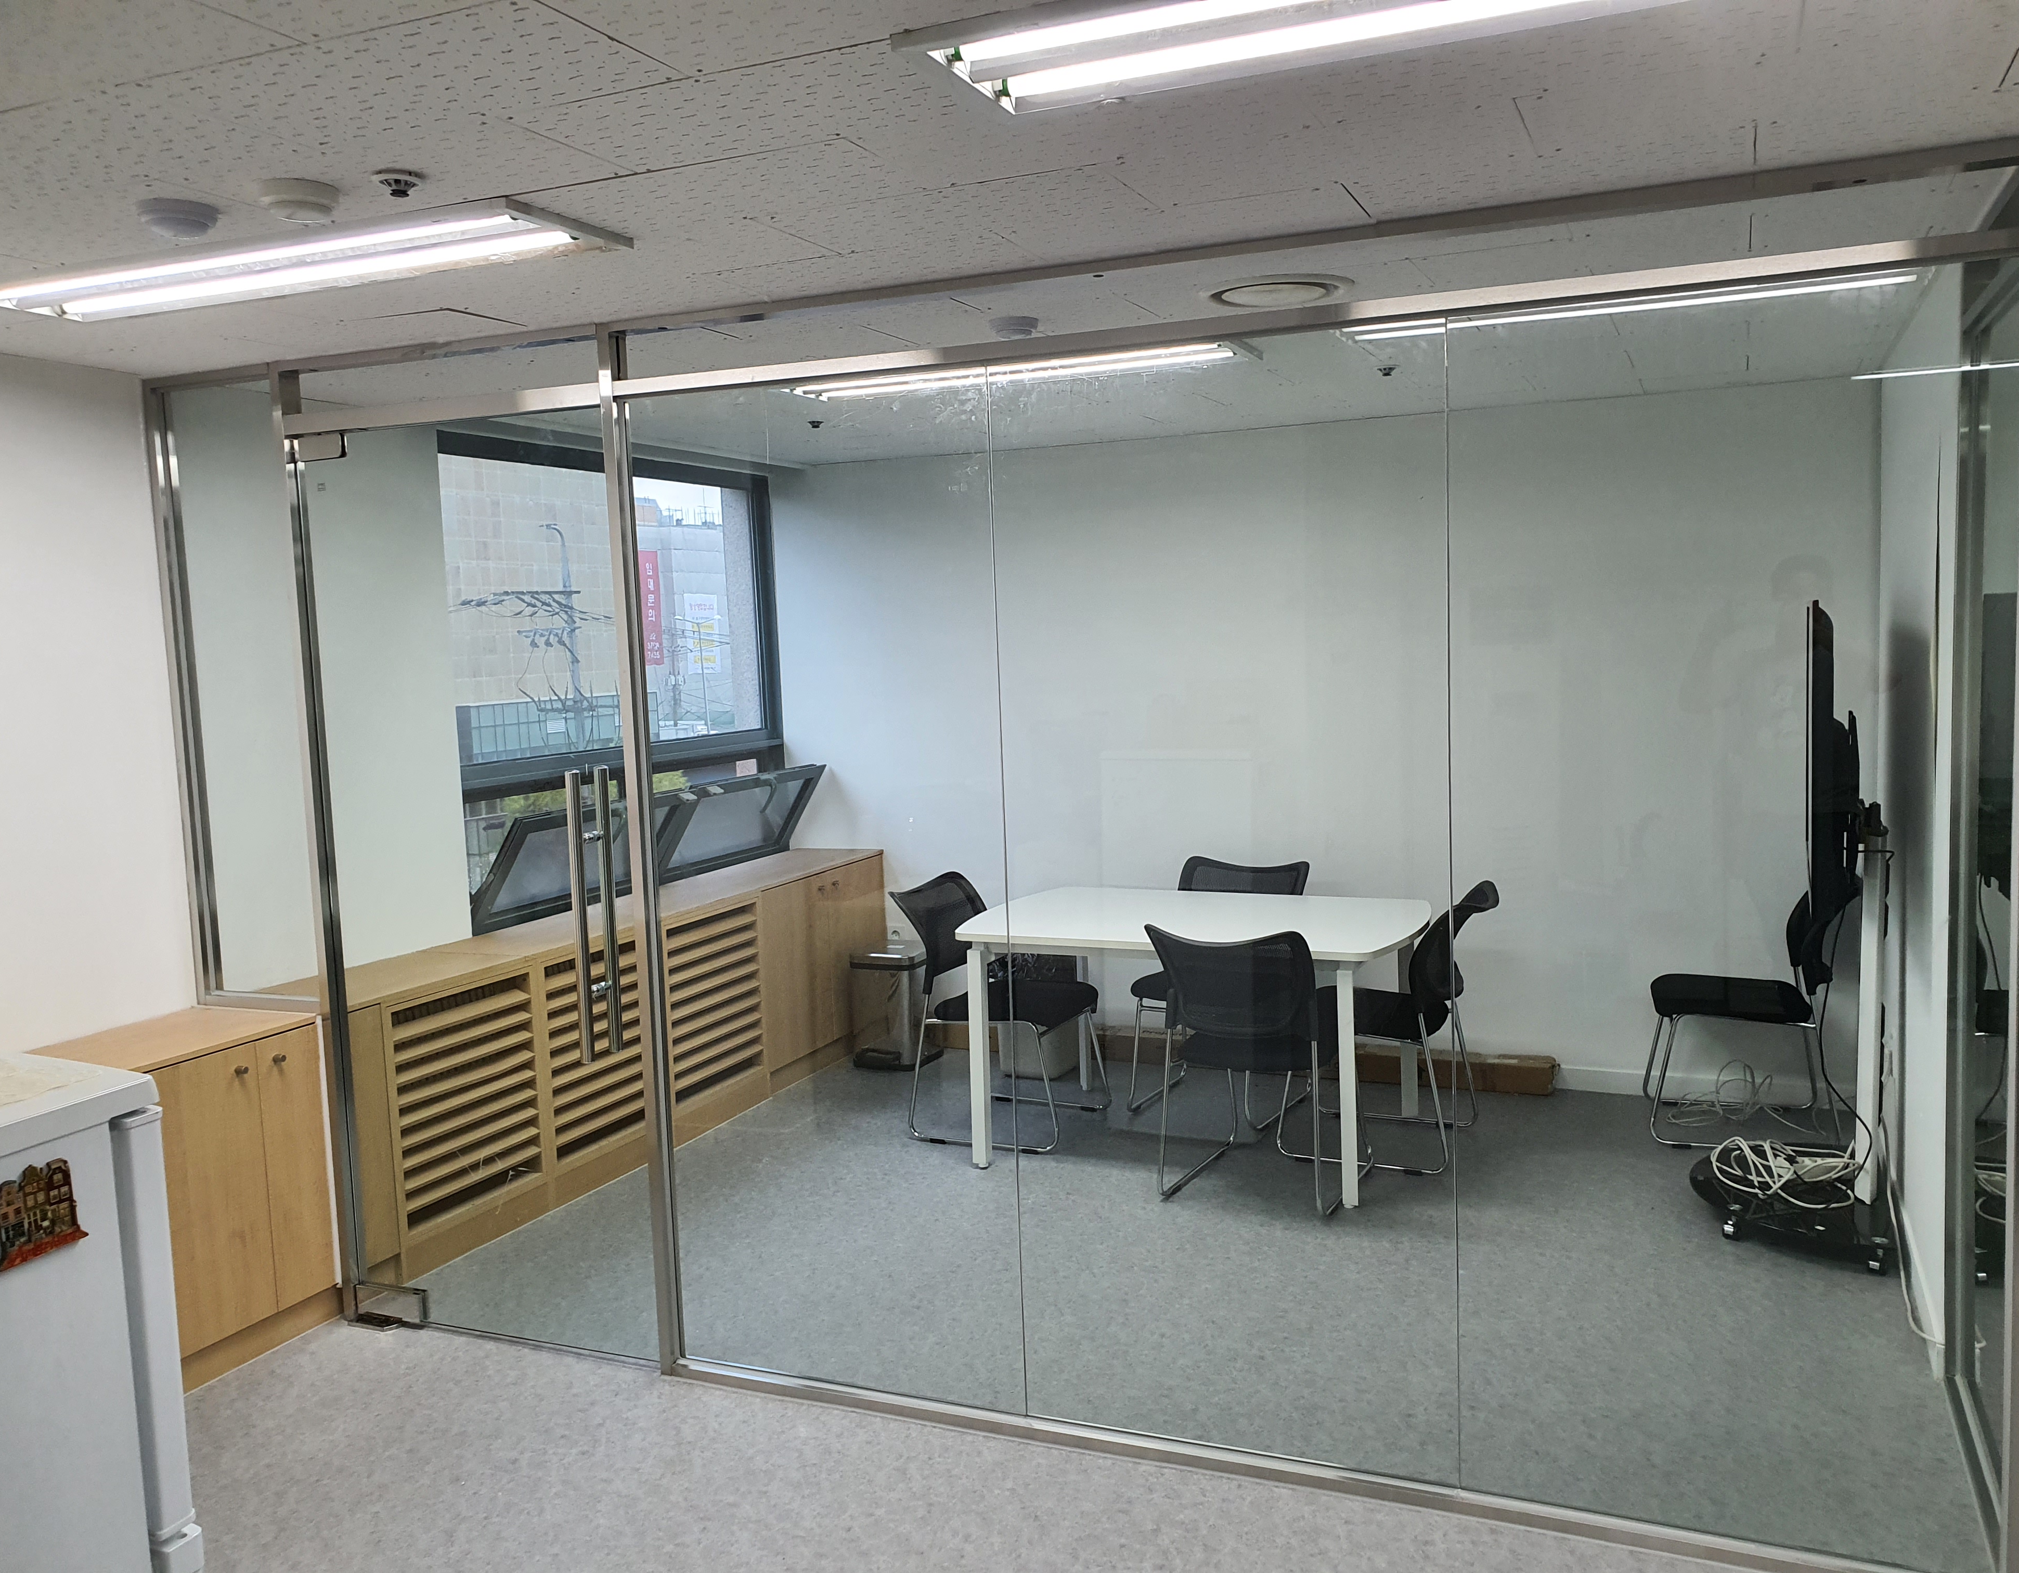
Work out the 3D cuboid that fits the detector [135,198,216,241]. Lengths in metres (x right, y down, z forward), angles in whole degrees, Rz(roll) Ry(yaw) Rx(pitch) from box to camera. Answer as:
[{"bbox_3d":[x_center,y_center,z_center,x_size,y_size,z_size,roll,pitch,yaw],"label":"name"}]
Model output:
[{"bbox_3d":[-1.287,-0.873,2.441,0.112,0.046,0.112,0,6,23],"label":"detector"}]

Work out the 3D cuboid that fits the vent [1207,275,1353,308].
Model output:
[{"bbox_3d":[0.575,-1.042,3.358,0.320,0.035,0.320,0,6,23],"label":"vent"}]

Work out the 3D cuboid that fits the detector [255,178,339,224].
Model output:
[{"bbox_3d":[-1.066,-0.875,2.373,0.112,0.046,0.112,0,6,23],"label":"detector"}]

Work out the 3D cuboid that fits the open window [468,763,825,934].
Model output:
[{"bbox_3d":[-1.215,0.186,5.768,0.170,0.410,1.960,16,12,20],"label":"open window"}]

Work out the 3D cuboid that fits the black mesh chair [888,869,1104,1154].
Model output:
[{"bbox_3d":[-0.032,0.746,5.413,0.580,0.835,0.530,0,6,23],"label":"black mesh chair"}]

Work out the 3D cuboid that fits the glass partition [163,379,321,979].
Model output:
[{"bbox_3d":[-1.944,-0.228,3.988,0.370,1.550,0.050,0,6,23],"label":"glass partition"}]

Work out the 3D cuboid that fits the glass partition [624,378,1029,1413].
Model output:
[{"bbox_3d":[-0.407,0.239,3.405,0.880,2.170,0.050,0,6,23],"label":"glass partition"}]

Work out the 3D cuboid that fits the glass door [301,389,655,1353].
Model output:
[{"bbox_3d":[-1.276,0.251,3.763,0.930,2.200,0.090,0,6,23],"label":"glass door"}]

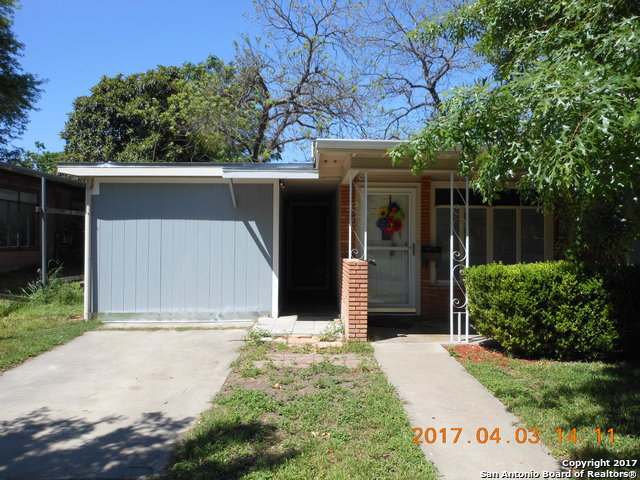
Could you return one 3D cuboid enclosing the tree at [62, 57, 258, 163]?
[{"bbox_3d":[-5.900,-3.000,19.000,7.100,7.000,6.300,0,3,0],"label":"tree"}]

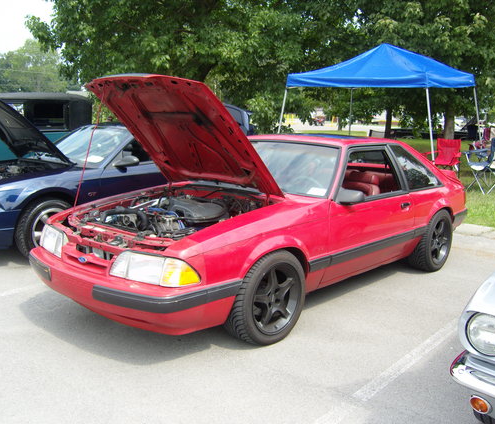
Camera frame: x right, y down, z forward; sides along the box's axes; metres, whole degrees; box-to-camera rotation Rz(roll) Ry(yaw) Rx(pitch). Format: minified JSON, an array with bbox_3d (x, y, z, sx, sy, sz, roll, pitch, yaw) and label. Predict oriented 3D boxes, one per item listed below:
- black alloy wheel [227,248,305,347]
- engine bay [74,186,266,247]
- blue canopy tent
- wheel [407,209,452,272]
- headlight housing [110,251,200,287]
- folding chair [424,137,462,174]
[{"bbox_3d":[0.114,0.546,3.662,0.240,0.636,0.636,11,13,41],"label":"black alloy wheel"},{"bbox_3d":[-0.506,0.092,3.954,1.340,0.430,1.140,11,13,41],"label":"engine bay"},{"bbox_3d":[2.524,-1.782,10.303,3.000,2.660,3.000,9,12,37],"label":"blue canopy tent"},{"bbox_3d":[1.816,0.275,5.545,0.240,0.636,0.636,11,13,41],"label":"wheel"},{"bbox_3d":[-0.522,0.312,3.180,0.550,0.170,0.250,11,13,41],"label":"headlight housing"},{"bbox_3d":[3.829,-0.963,10.900,0.800,0.900,0.600,7,11,30],"label":"folding chair"}]

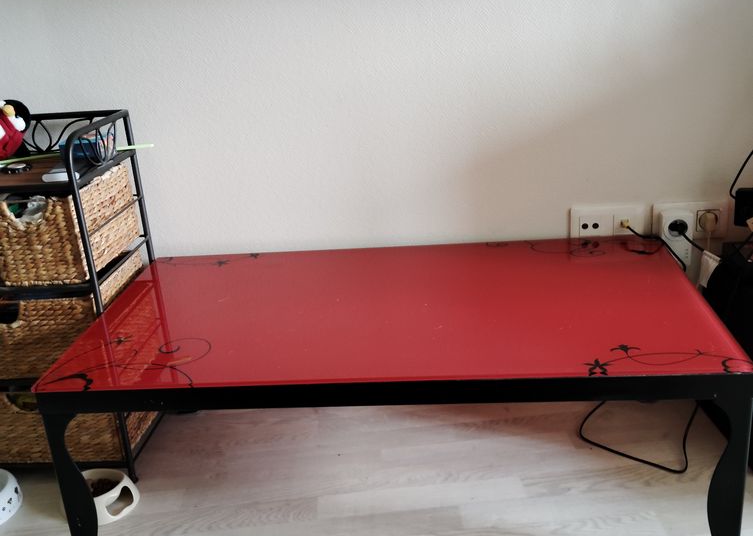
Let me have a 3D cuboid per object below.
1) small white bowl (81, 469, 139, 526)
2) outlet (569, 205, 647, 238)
[{"bbox_3d":[-0.541,0.445,1.597,0.138,0.052,0.138,-3,20,5],"label":"small white bowl"},{"bbox_3d":[0.504,-0.094,1.760,0.156,0.085,0.014,-3,20,5],"label":"outlet"}]

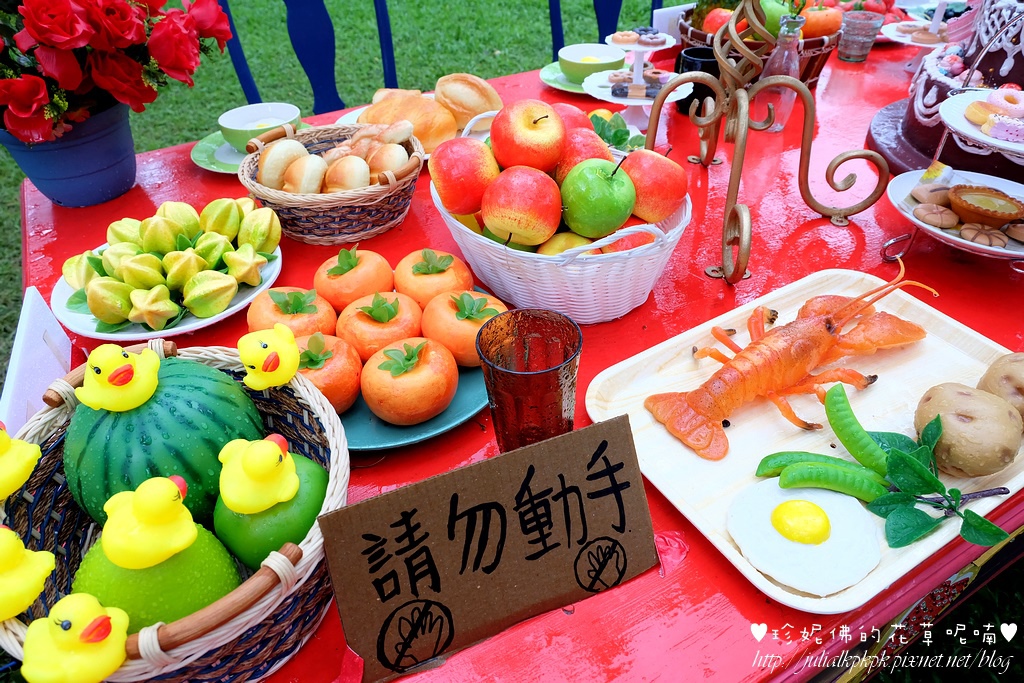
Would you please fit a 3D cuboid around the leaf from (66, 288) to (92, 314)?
[{"bbox_3d":[-0.443,-0.043,0.710,0.042,0.012,0.035,-24,48,-21],"label":"leaf"}]

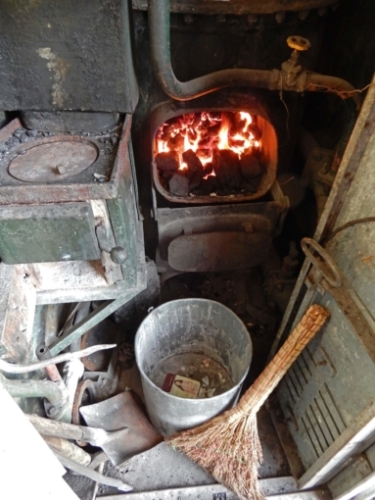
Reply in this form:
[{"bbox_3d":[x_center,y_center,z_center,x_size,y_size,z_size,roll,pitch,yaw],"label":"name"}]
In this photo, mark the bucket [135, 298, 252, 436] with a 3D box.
[{"bbox_3d":[0.016,0.360,1.033,0.312,0.305,0.312,1,45,-1],"label":"bucket"}]

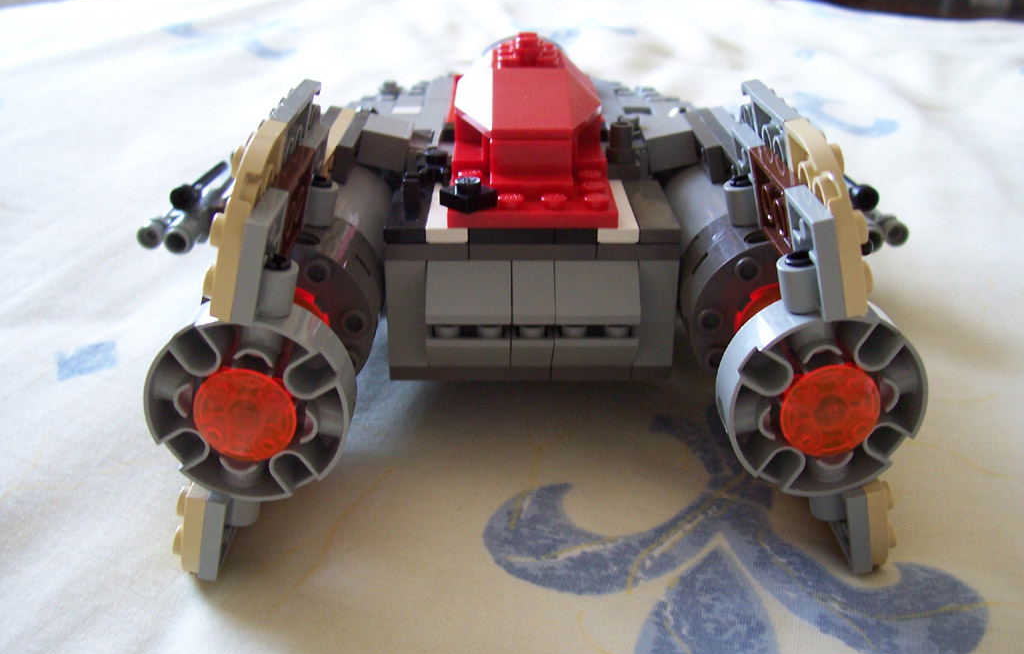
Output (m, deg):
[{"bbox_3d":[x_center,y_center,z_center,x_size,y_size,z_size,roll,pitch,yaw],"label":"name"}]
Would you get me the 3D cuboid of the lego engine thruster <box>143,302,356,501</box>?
[{"bbox_3d":[-0.042,0.012,0.157,0.032,0.032,0.010,0,24,-1],"label":"lego engine thruster"}]

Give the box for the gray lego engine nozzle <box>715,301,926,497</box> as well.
[{"bbox_3d":[0.050,0.011,0.158,0.032,0.032,0.010,0,24,-1],"label":"gray lego engine nozzle"}]

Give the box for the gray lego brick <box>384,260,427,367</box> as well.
[{"bbox_3d":[-0.020,-0.004,0.192,0.008,0.022,0.010,0,24,-1],"label":"gray lego brick"}]

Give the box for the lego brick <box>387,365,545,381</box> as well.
[{"bbox_3d":[-0.008,0.007,0.199,0.032,0.003,0.013,0,24,-1],"label":"lego brick"}]

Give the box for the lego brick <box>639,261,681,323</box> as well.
[{"bbox_3d":[0.028,-0.009,0.191,0.008,0.012,0.010,0,24,-1],"label":"lego brick"}]

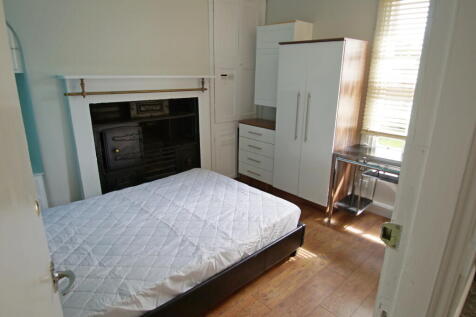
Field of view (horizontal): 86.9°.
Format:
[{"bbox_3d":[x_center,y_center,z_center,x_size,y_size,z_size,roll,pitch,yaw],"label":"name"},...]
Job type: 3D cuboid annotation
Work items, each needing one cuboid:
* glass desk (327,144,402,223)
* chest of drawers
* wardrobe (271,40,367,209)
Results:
[{"bbox_3d":[1.417,0.359,2.410,0.560,0.750,0.910,-16,24,-40],"label":"glass desk"},{"bbox_3d":[0.392,-0.081,3.633,0.400,0.838,0.672,-16,24,-40],"label":"chest of drawers"},{"bbox_3d":[0.919,-0.394,3.015,0.514,1.810,0.768,-16,24,-40],"label":"wardrobe"}]

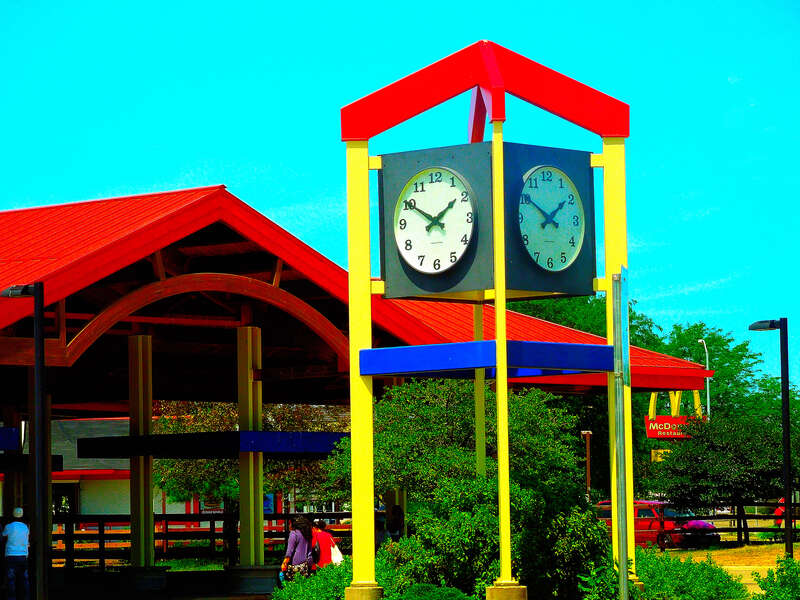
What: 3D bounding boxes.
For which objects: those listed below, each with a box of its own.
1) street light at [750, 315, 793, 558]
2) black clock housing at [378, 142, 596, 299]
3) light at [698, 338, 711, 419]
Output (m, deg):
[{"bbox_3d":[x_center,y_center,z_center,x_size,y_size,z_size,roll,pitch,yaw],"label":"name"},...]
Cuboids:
[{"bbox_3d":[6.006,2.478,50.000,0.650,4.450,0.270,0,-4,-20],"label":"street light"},{"bbox_3d":[0.764,-0.638,26.446,1.290,1.230,1.290,-5,-5,42],"label":"black clock housing"},{"bbox_3d":[15.341,6.832,155.000,0.900,9.800,0.400,1,-5,-30],"label":"light"}]

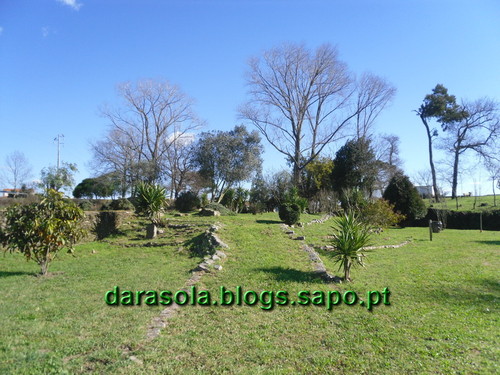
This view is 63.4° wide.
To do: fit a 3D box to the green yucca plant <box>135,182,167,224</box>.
[{"bbox_3d":[-3.322,0.568,13.500,1.070,1.470,1.010,0,-1,0],"label":"green yucca plant"}]

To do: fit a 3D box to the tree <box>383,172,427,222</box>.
[{"bbox_3d":[8.596,0.584,22.500,2.450,2.840,2.330,0,-1,0],"label":"tree"}]

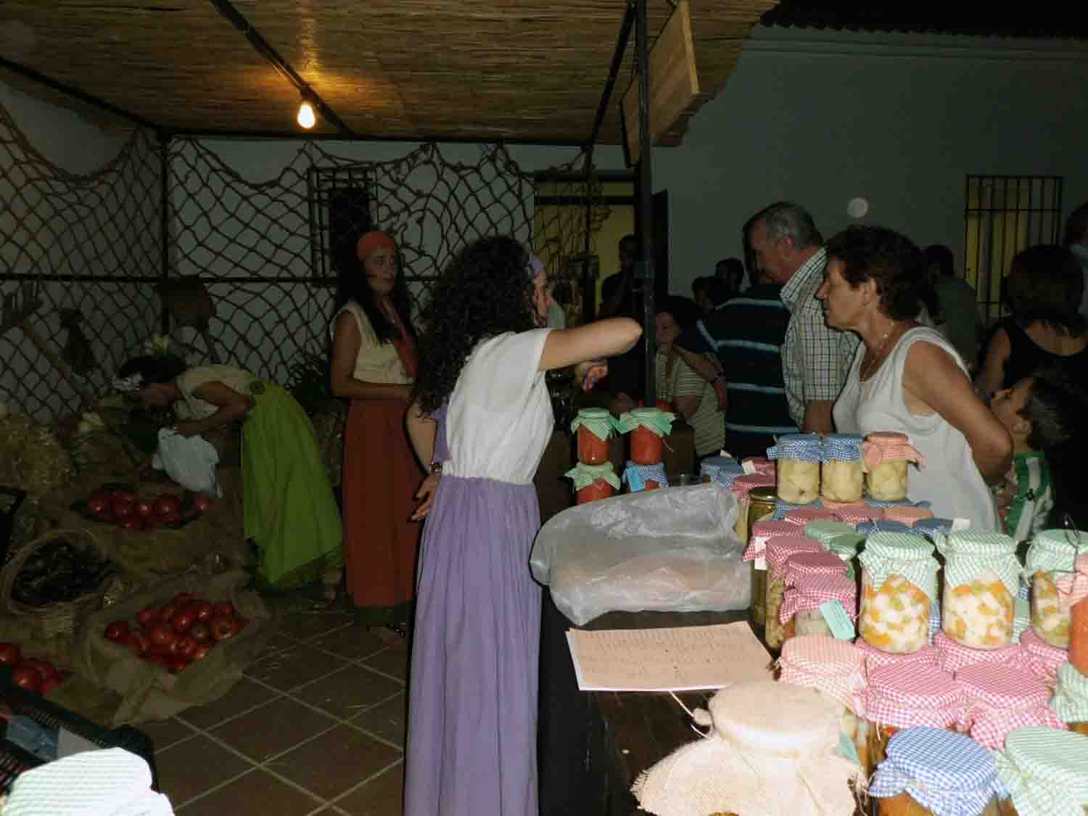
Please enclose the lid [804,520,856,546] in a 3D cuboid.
[{"bbox_3d":[0.473,0.214,1.353,0.090,0.037,0.090,0,8,0],"label":"lid"}]

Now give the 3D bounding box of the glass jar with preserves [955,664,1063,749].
[{"bbox_3d":[0.478,0.301,0.847,0.100,0.050,0.100,-1,7,0],"label":"glass jar with preserves"}]

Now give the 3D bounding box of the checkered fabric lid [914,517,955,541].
[{"bbox_3d":[0.661,0.214,1.386,0.073,0.045,0.073,0,8,0],"label":"checkered fabric lid"}]

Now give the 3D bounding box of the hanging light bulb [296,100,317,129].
[{"bbox_3d":[-0.914,-1.132,3.150,0.066,0.111,0.066,0,7,0],"label":"hanging light bulb"}]

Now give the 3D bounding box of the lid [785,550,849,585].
[{"bbox_3d":[0.409,0.252,1.230,0.098,0.048,0.098,-1,7,0],"label":"lid"}]

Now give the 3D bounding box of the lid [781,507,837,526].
[{"bbox_3d":[0.469,0.202,1.436,0.092,0.035,0.092,0,8,0],"label":"lid"}]

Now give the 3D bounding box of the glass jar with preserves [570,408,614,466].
[{"bbox_3d":[0.120,0.069,1.994,0.090,0.128,0.090,-1,7,0],"label":"glass jar with preserves"}]

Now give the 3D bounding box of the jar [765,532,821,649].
[{"bbox_3d":[0.386,0.285,1.270,0.085,0.155,0.085,0,8,0],"label":"jar"}]

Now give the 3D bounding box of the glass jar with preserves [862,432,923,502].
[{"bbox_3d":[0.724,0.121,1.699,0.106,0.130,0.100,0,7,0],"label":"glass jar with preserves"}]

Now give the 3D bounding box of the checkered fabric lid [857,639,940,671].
[{"bbox_3d":[0.420,0.301,0.974,0.106,0.036,0.106,0,7,0],"label":"checkered fabric lid"}]

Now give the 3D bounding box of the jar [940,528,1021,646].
[{"bbox_3d":[0.497,0.206,0.937,0.084,0.115,0.084,-1,7,0],"label":"jar"}]

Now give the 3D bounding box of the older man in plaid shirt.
[{"bbox_3d":[0.782,0.264,2.416,0.400,1.695,0.500,1,8,12],"label":"older man in plaid shirt"}]

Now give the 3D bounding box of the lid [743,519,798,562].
[{"bbox_3d":[0.380,0.222,1.357,0.093,0.053,0.090,0,8,0],"label":"lid"}]

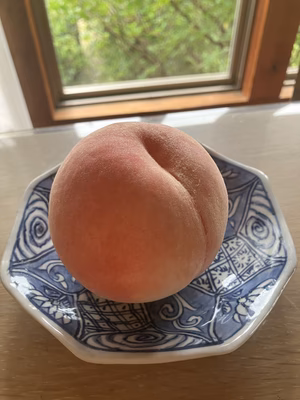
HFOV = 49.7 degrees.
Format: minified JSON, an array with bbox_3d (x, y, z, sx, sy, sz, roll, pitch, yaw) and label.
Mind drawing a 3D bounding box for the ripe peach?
[{"bbox_3d":[-0.006,0.006,0.155,0.083,0.080,0.083,-1,41,1],"label":"ripe peach"}]

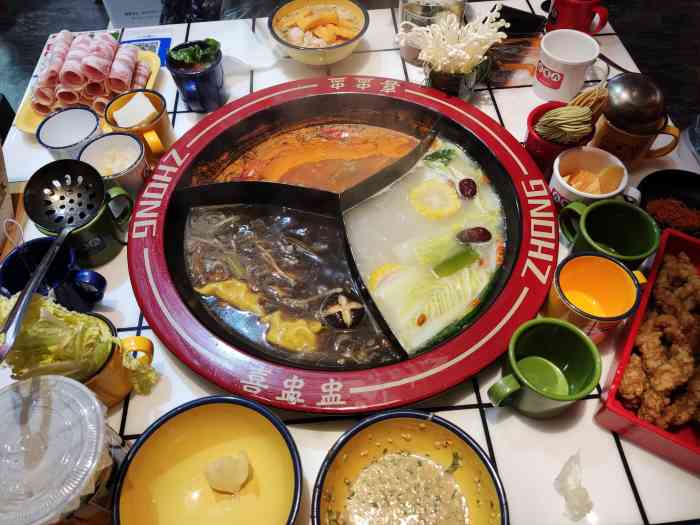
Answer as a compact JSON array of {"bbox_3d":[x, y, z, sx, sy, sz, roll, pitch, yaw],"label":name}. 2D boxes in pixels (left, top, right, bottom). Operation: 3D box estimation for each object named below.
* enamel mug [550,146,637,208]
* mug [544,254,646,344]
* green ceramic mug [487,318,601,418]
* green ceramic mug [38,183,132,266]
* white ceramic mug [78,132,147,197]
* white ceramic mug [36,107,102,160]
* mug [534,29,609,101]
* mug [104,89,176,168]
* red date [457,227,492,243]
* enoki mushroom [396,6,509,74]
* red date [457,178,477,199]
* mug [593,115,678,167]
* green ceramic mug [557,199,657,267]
[{"bbox_3d":[0.267,-0.076,0.562,0.096,0.063,0.075,15,58,12],"label":"enamel mug"},{"bbox_3d":[0.238,0.037,0.489,0.091,0.061,0.071,-13,57,-7],"label":"mug"},{"bbox_3d":[0.158,0.097,0.432,0.091,0.061,0.070,-22,59,-12],"label":"green ceramic mug"},{"bbox_3d":[-0.284,-0.044,0.559,0.096,0.067,0.075,-22,58,-12],"label":"green ceramic mug"},{"bbox_3d":[-0.275,-0.102,0.602,0.075,0.059,0.086,21,60,15],"label":"white ceramic mug"},{"bbox_3d":[-0.341,-0.149,0.637,0.073,0.056,0.073,-5,56,-1],"label":"white ceramic mug"},{"bbox_3d":[0.288,-0.253,0.659,0.091,0.061,0.070,20,59,14],"label":"mug"},{"bbox_3d":[-0.255,-0.164,0.640,0.072,0.063,0.092,-27,59,-15],"label":"mug"},{"bbox_3d":[0.134,-0.030,0.544,0.037,0.018,0.019,-8,57,-3],"label":"red date"},{"bbox_3d":[0.125,-0.270,0.624,0.124,0.072,0.076,-5,57,-1],"label":"enoki mushroom"},{"bbox_3d":[0.144,-0.091,0.621,0.022,0.021,0.028,-5,56,-1],"label":"red date"},{"bbox_3d":[0.329,-0.146,0.587,0.091,0.061,0.070,10,58,9],"label":"mug"},{"bbox_3d":[0.251,-0.024,0.509,0.070,0.061,0.091,-33,61,-18],"label":"green ceramic mug"}]

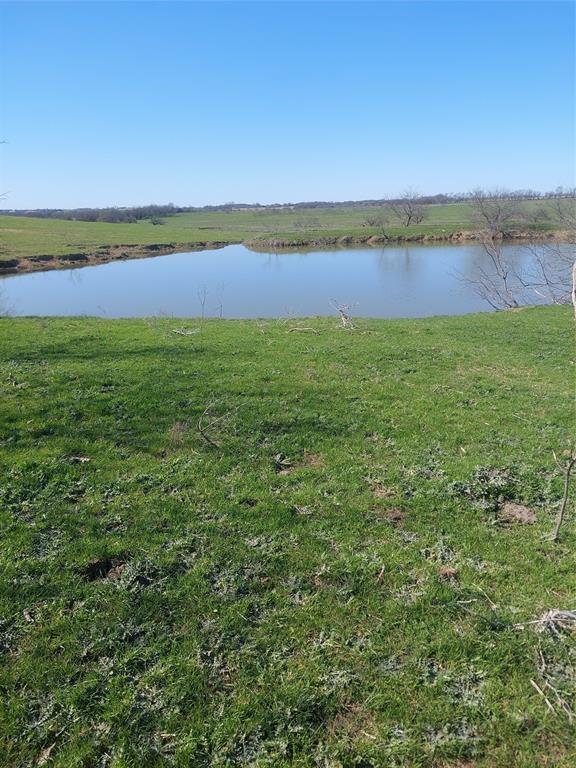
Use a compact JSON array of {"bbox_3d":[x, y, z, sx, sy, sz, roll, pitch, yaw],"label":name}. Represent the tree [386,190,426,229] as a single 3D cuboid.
[{"bbox_3d":[12.685,-18.786,57.000,4.300,4.100,4.100,-1,18,0],"label":"tree"}]

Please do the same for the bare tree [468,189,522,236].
[{"bbox_3d":[19.678,-16.217,50.500,5.000,4.500,4.600,-1,18,0],"label":"bare tree"}]

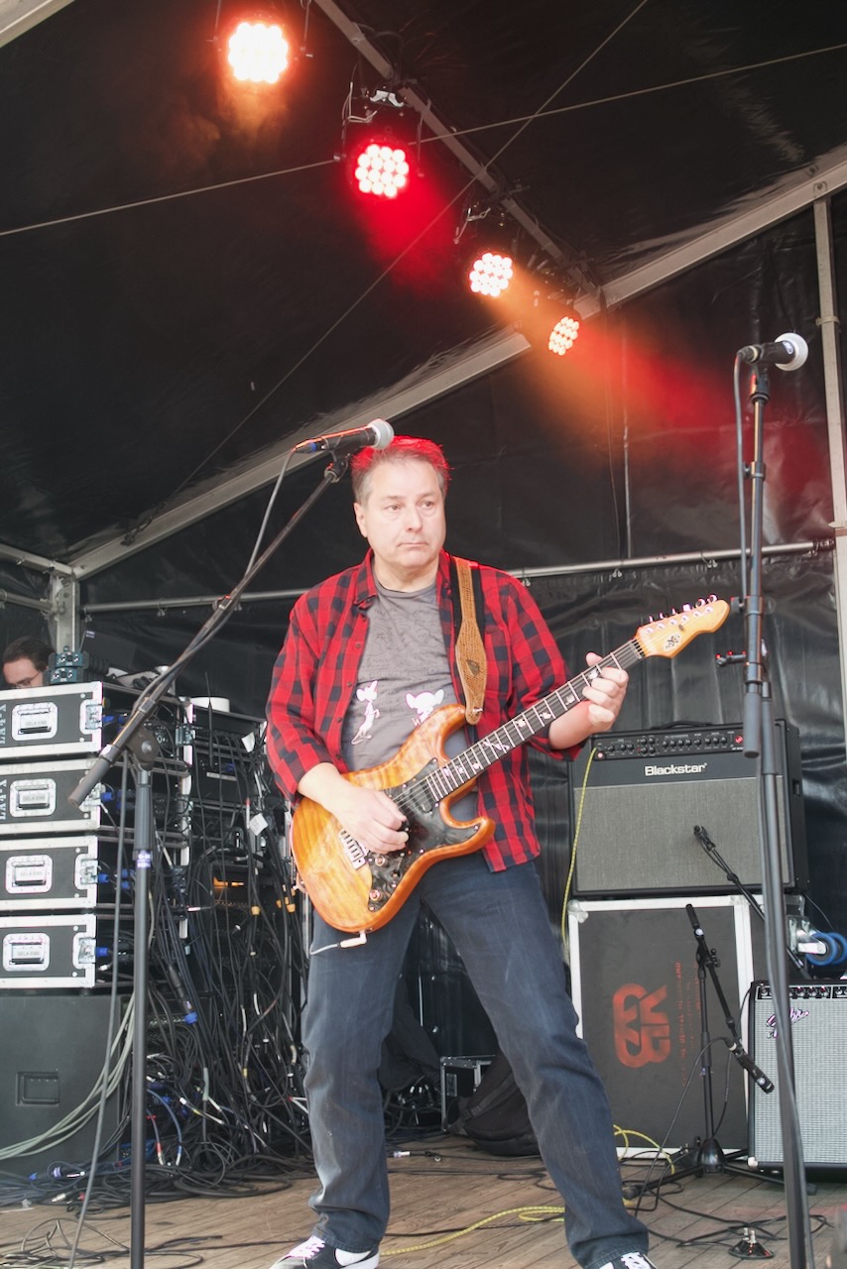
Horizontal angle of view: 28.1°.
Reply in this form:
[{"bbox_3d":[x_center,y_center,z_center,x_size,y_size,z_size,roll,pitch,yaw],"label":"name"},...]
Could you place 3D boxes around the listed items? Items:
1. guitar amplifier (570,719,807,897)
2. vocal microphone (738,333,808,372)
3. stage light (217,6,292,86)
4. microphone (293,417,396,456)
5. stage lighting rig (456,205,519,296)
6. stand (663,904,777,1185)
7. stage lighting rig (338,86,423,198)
[{"bbox_3d":[0.811,0.544,5.207,0.672,0.505,0.264,-5,-11,21],"label":"guitar amplifier"},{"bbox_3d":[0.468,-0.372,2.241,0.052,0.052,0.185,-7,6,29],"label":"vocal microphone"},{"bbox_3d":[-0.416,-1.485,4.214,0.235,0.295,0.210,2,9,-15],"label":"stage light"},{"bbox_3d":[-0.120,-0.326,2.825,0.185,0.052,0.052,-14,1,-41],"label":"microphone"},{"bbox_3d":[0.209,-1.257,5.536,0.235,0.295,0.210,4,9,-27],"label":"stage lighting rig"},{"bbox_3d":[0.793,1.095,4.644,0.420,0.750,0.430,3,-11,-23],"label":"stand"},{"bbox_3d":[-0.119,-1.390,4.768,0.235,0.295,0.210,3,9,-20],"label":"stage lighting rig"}]

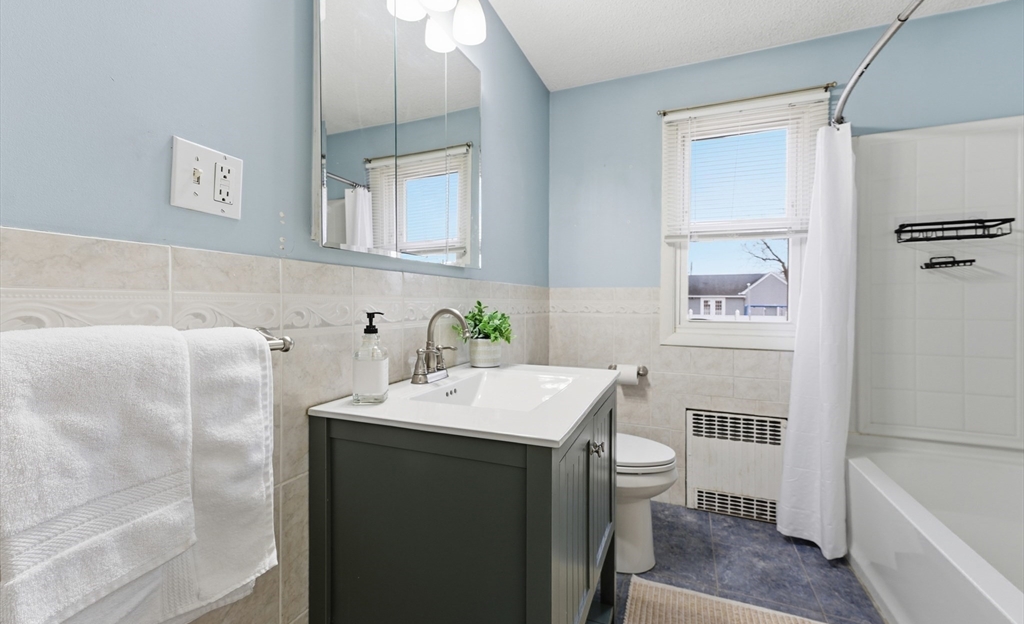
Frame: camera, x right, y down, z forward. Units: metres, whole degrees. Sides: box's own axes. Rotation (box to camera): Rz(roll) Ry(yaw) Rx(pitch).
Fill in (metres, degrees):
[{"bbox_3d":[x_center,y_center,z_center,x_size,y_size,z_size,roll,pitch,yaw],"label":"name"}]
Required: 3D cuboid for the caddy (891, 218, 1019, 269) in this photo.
[{"bbox_3d":[1.880,-0.288,1.712,0.300,0.205,0.140,1,1,24],"label":"caddy"}]

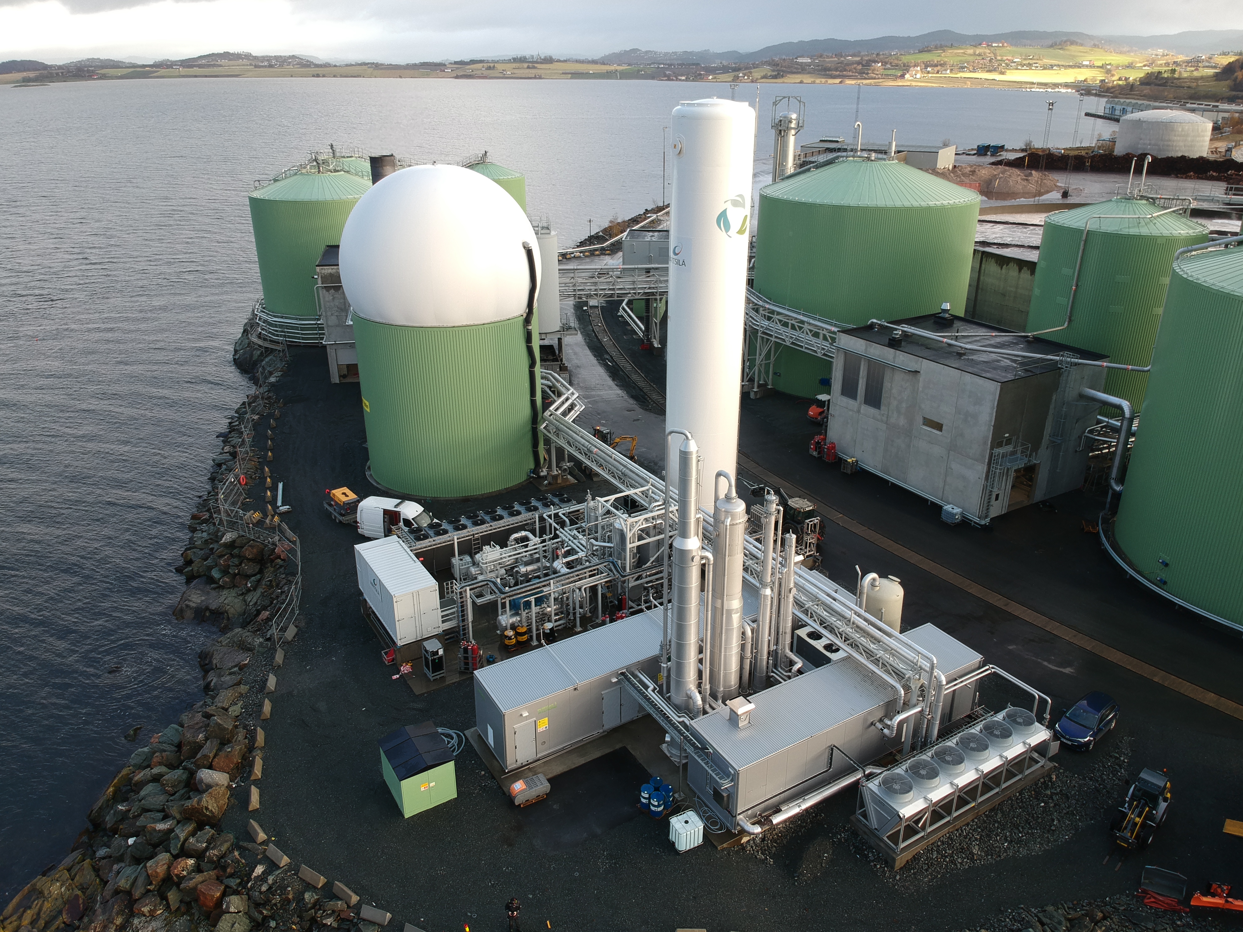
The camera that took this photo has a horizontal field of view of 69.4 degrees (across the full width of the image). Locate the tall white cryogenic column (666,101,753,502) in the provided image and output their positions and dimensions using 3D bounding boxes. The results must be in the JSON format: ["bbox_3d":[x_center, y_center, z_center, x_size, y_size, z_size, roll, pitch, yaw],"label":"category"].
[{"bbox_3d":[4.954,-6.792,52.921,4.406,27.400,4.406,0,23,0],"label":"tall white cryogenic column"}]

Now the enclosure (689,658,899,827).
[{"bbox_3d":[8.241,12.826,42.296,9.818,3.422,3.547,-14,27,-28],"label":"enclosure"}]

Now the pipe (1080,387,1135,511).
[{"bbox_3d":[36.889,-1.668,69.107,1.200,8.100,4.500,-13,27,-26],"label":"pipe"}]

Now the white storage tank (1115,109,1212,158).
[{"bbox_3d":[198.285,-121.066,328.683,30.400,16.875,30.400,0,23,0],"label":"white storage tank"}]

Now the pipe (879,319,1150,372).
[{"bbox_3d":[26.871,-8.373,64.518,19.700,0.850,1.700,17,29,35],"label":"pipe"}]

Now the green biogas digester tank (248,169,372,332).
[{"bbox_3d":[-35.493,-26.479,110.198,17.100,18.300,17.100,0,23,0],"label":"green biogas digester tank"}]

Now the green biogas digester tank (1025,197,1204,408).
[{"bbox_3d":[42.753,-13.587,78.957,12.500,18.950,12.500,0,23,0],"label":"green biogas digester tank"}]

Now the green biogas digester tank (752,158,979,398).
[{"bbox_3d":[23.932,-19.558,90.074,20.800,21.200,20.800,0,23,0],"label":"green biogas digester tank"}]

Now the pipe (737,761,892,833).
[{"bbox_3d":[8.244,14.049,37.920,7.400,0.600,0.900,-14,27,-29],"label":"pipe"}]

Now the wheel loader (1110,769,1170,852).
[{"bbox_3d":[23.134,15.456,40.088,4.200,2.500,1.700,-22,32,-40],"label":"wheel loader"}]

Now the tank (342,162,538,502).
[{"bbox_3d":[-13.445,-10.886,69.505,14.900,23.600,14.900,0,24,0],"label":"tank"}]

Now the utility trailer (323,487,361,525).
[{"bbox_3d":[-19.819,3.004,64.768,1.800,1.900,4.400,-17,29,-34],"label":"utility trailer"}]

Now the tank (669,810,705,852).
[{"bbox_3d":[2.868,15.975,39.265,1.190,1.140,1.000,-11,26,-24],"label":"tank"}]

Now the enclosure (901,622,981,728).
[{"bbox_3d":[15.359,11.072,46.268,4.675,3.422,3.547,-14,27,-28],"label":"enclosure"}]

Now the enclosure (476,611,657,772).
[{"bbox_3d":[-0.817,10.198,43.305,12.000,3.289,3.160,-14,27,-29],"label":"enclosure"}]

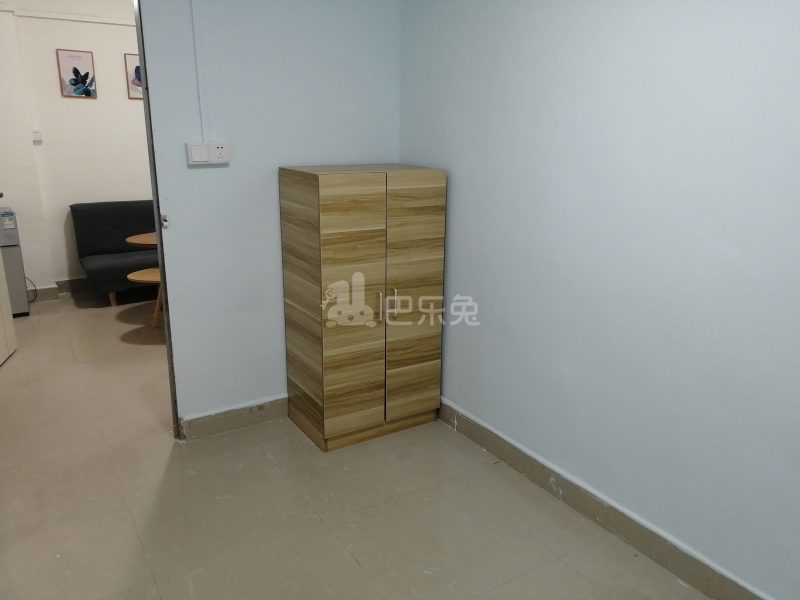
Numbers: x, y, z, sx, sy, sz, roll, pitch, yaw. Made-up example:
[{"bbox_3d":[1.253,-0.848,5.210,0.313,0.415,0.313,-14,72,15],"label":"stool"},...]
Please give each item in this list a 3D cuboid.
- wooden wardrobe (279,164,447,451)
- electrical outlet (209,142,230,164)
[{"bbox_3d":[-0.174,0.005,2.889,0.638,1.235,0.420,-9,18,-31],"label":"wooden wardrobe"},{"bbox_3d":[-0.783,-0.634,2.601,0.086,0.086,0.034,-8,17,-31],"label":"electrical outlet"}]

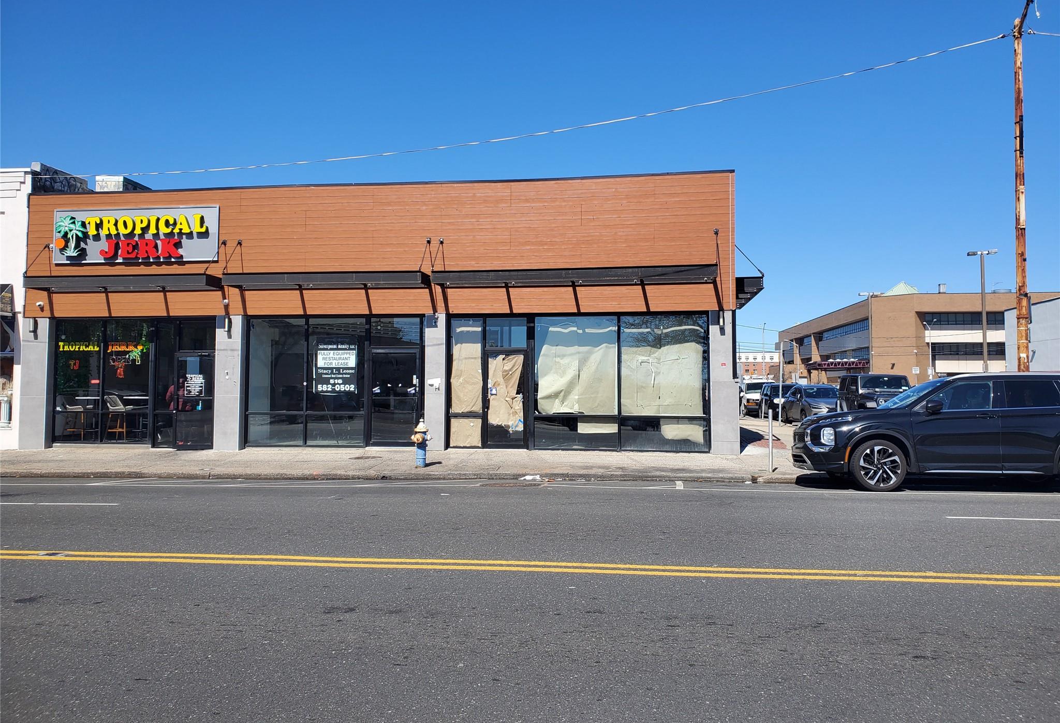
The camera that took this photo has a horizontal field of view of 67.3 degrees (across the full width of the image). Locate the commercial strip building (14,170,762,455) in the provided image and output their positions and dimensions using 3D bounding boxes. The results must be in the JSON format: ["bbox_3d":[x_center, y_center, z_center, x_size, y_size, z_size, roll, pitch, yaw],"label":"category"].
[{"bbox_3d":[-2.794,-0.699,24.409,16.822,5.962,14.000,0,-3,7],"label":"commercial strip building"}]

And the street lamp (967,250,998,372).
[{"bbox_3d":[20.446,-1.104,35.809,1.300,7.799,0.400,-1,-3,20],"label":"street lamp"}]

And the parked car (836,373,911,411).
[{"bbox_3d":[11.189,1.362,25.400,1.870,1.830,4.200,0,-3,7],"label":"parked car"}]

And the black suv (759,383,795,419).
[{"bbox_3d":[12.428,2.014,39.500,1.920,1.800,4.750,0,-3,7],"label":"black suv"}]

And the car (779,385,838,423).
[{"bbox_3d":[12.148,1.853,34.300,1.870,1.650,4.660,0,-3,4],"label":"car"}]

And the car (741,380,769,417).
[{"bbox_3d":[12.979,2.150,46.300,2.020,2.100,5.600,0,-3,6],"label":"car"}]

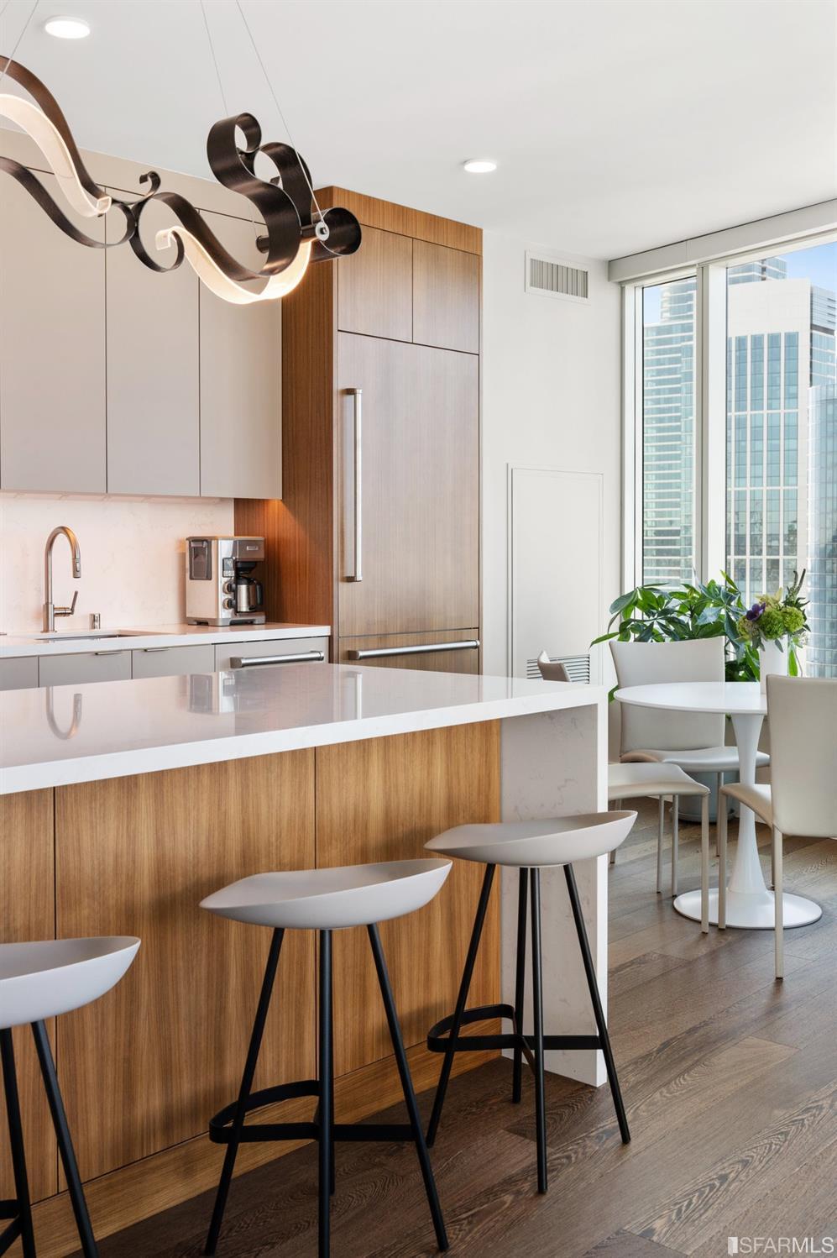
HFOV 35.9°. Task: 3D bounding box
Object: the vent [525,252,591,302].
[{"bbox_3d":[0.711,-1.769,6.545,0.550,0.200,0.025,-3,5,-45],"label":"vent"}]

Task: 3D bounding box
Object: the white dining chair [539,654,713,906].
[{"bbox_3d":[0.690,0.516,4.300,0.510,0.855,0.470,0,3,-1],"label":"white dining chair"}]

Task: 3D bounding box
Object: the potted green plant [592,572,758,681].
[{"bbox_3d":[1.202,0.298,5.766,0.750,1.120,0.720,3,4,43],"label":"potted green plant"}]

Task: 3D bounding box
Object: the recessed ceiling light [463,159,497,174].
[{"bbox_3d":[0.244,-1.831,5.135,0.140,0.020,0.140,0,3,0],"label":"recessed ceiling light"}]

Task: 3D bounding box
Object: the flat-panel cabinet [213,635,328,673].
[{"bbox_3d":[-0.805,0.408,5.494,0.600,0.750,0.608,3,4,43],"label":"flat-panel cabinet"}]

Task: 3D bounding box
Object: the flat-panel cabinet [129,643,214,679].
[{"bbox_3d":[-1.144,0.430,5.131,0.600,0.750,0.385,3,4,43],"label":"flat-panel cabinet"}]

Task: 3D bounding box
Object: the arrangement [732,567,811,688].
[{"bbox_3d":[1.195,0.012,4.360,0.250,0.410,0.250,3,4,43],"label":"arrangement"}]

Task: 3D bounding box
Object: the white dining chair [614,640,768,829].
[{"bbox_3d":[1.012,0.481,4.845,0.470,0.860,0.520,-1,3,-12],"label":"white dining chair"}]

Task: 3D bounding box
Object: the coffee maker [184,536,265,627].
[{"bbox_3d":[-0.844,-0.215,5.761,0.235,0.380,0.360,-2,4,-32],"label":"coffee maker"}]

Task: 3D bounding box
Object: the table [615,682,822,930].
[{"bbox_3d":[1.108,0.580,4.329,0.900,0.720,0.900,0,3,0],"label":"table"}]

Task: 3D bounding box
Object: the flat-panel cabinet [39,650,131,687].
[{"bbox_3d":[-1.405,0.447,4.851,0.600,0.750,0.382,3,4,43],"label":"flat-panel cabinet"}]

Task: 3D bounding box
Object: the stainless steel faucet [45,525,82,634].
[{"bbox_3d":[-1.353,-0.197,5.088,0.250,0.425,0.130,3,4,43],"label":"stainless steel faucet"}]

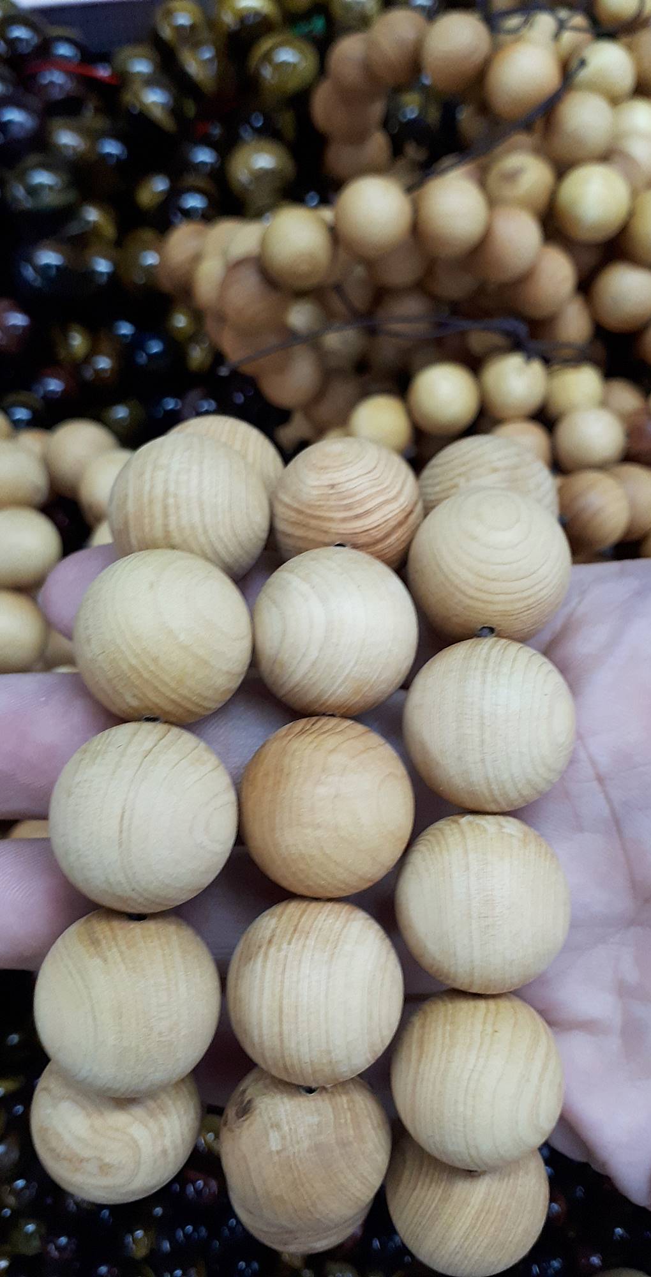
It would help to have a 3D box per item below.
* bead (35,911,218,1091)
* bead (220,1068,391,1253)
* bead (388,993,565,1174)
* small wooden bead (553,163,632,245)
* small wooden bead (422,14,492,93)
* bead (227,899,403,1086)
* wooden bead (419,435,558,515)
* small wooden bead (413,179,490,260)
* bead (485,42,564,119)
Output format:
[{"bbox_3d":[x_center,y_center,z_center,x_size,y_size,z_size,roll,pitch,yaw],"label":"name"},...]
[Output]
[{"bbox_3d":[-0.022,0.041,0.112,0.020,0.020,0.020,0,57,0],"label":"bead"},{"bbox_3d":[-0.002,0.061,0.118,0.020,0.020,0.020,0,63,0],"label":"bead"},{"bbox_3d":[0.018,0.053,0.120,0.020,0.020,0.020,0,63,0],"label":"bead"},{"bbox_3d":[0.061,-0.100,0.229,0.017,0.017,0.017,0,57,0],"label":"small wooden bead"},{"bbox_3d":[0.030,-0.134,0.228,0.016,0.016,0.016,0,58,0],"label":"small wooden bead"},{"bbox_3d":[-0.001,0.040,0.112,0.020,0.020,0.020,0,58,0],"label":"bead"},{"bbox_3d":[0.023,-0.019,0.143,0.020,0.020,0.020,0,58,0],"label":"wooden bead"},{"bbox_3d":[0.027,-0.090,0.213,0.016,0.016,0.016,0,63,0],"label":"small wooden bead"},{"bbox_3d":[0.047,-0.133,0.239,0.017,0.017,0.017,0,57,0],"label":"bead"}]

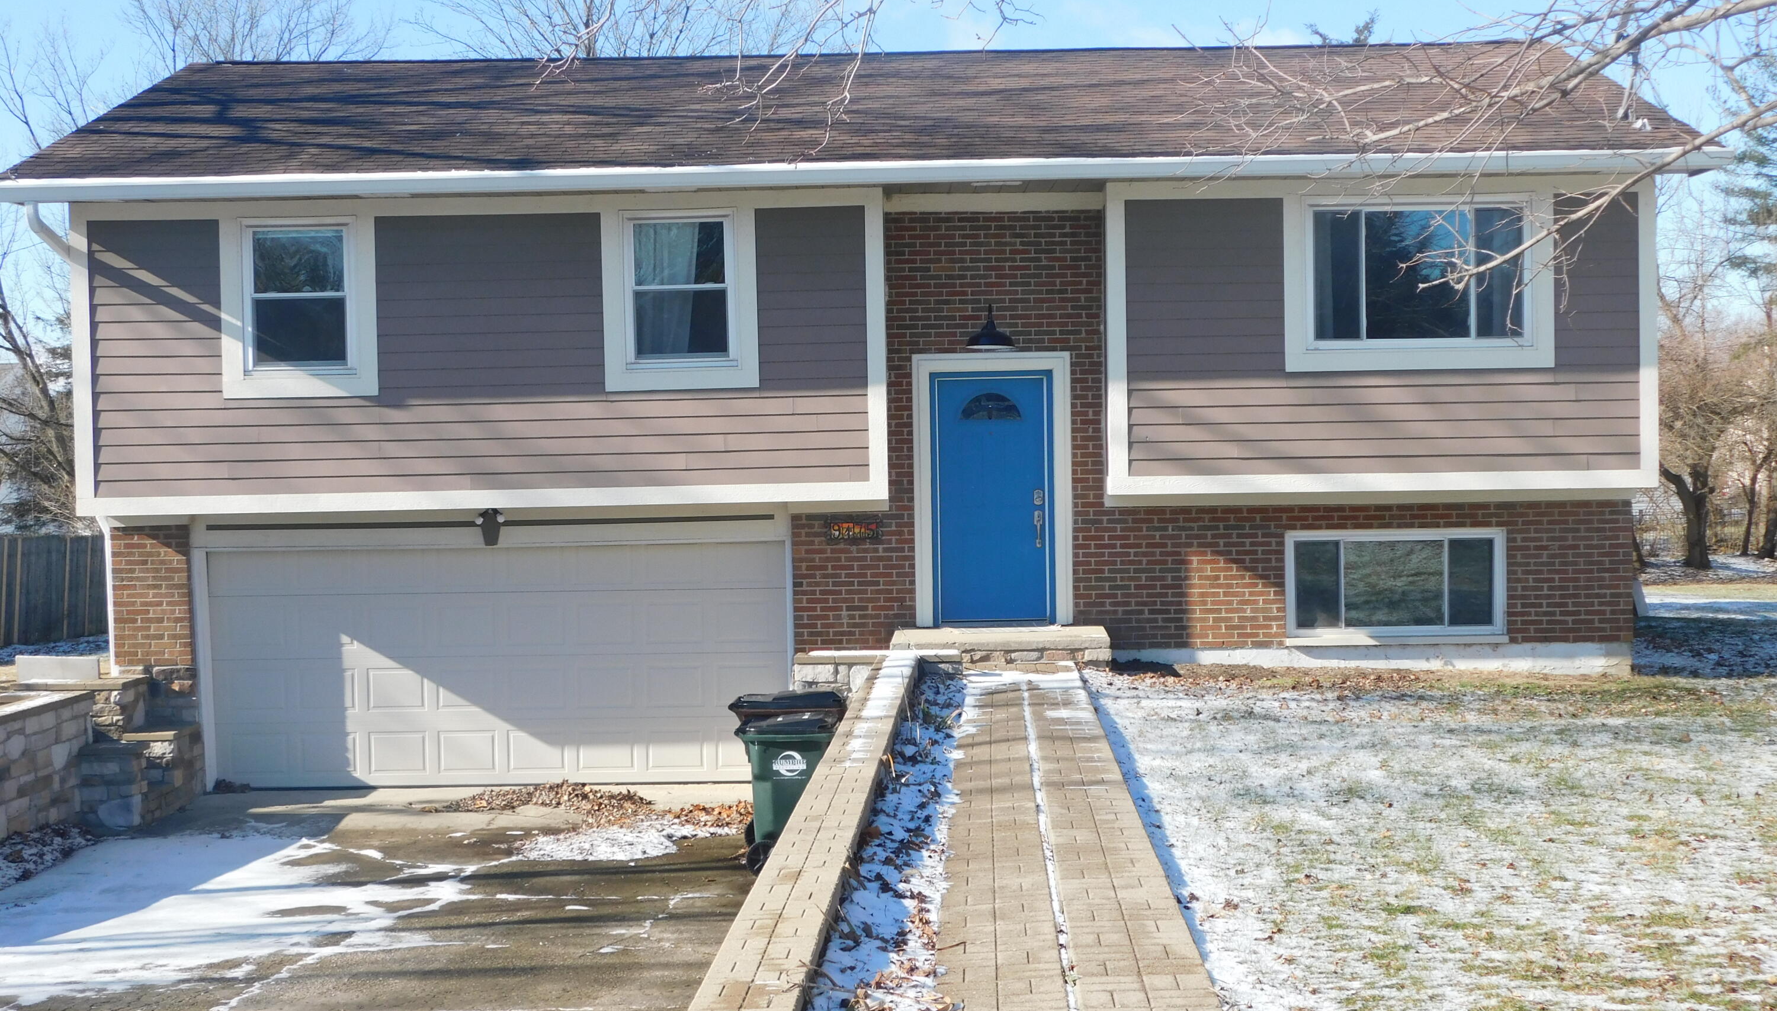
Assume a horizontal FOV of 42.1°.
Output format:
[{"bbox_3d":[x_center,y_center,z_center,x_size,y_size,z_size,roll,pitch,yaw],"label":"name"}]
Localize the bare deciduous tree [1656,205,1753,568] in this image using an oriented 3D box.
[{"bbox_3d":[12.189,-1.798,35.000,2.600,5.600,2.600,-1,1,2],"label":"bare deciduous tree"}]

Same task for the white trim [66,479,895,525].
[{"bbox_3d":[-3.278,-0.051,18.592,6.562,0.148,0.060,-1,1,2],"label":"white trim"}]

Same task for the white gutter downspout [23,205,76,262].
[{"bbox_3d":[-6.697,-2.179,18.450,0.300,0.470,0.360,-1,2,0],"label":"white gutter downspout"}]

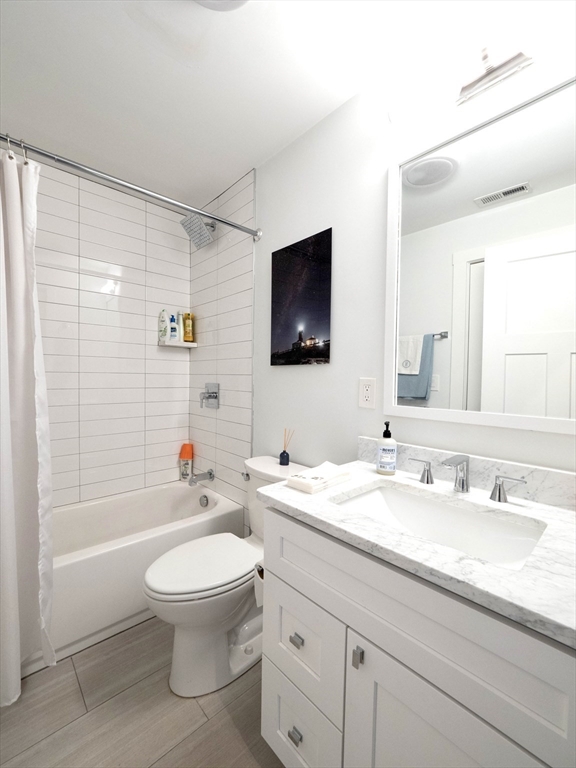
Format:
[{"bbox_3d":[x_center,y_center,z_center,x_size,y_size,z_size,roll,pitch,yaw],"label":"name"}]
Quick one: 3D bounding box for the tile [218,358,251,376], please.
[{"bbox_3d":[-0.345,-0.110,2.003,0.012,0.101,0.399,-1,2,-43],"label":"tile"}]

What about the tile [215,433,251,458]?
[{"bbox_3d":[-0.354,0.406,2.020,0.010,0.101,0.407,-1,2,-43],"label":"tile"}]

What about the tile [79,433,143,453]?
[{"bbox_3d":[-1.179,0.395,2.119,0.401,0.101,0.010,-1,2,-43],"label":"tile"}]

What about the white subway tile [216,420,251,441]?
[{"bbox_3d":[-0.356,0.302,2.021,0.010,0.100,0.405,-1,2,-43],"label":"white subway tile"}]

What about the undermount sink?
[{"bbox_3d":[0.378,0.436,0.826,0.317,0.149,0.456,-1,2,-43],"label":"undermount sink"}]

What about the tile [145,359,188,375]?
[{"bbox_3d":[-0.895,-0.126,2.335,0.331,0.101,0.010,-1,2,-43],"label":"tile"}]

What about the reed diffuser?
[{"bbox_3d":[0.000,0.316,1.550,0.070,0.182,0.060,1,2,0],"label":"reed diffuser"}]

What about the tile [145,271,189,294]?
[{"bbox_3d":[-0.886,-0.744,2.319,0.331,0.101,0.010,-1,2,-43],"label":"tile"}]

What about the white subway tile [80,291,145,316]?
[{"bbox_3d":[-1.153,-0.534,2.071,0.396,0.101,0.012,-1,2,-43],"label":"white subway tile"}]

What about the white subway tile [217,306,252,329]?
[{"bbox_3d":[-0.349,-0.423,2.016,0.010,0.101,0.406,-1,2,-43],"label":"white subway tile"}]

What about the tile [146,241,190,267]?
[{"bbox_3d":[-0.890,-0.958,2.322,0.337,0.102,0.010,-1,2,-43],"label":"tile"}]

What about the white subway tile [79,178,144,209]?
[{"bbox_3d":[-1.144,-1.244,2.054,0.397,0.076,0.010,-1,2,-43],"label":"white subway tile"}]

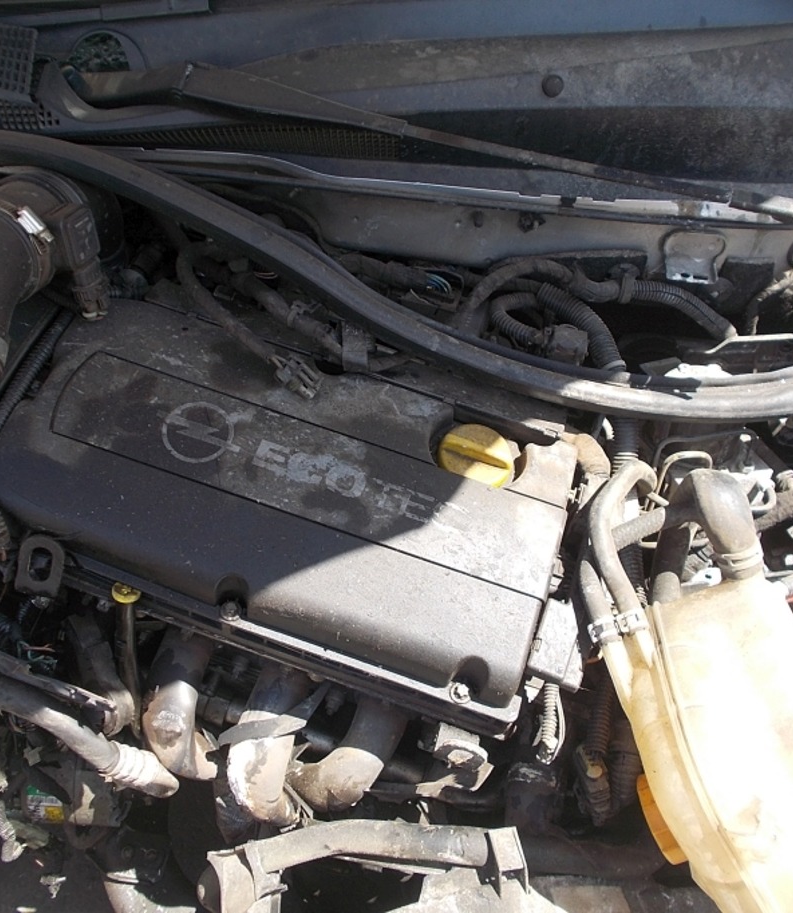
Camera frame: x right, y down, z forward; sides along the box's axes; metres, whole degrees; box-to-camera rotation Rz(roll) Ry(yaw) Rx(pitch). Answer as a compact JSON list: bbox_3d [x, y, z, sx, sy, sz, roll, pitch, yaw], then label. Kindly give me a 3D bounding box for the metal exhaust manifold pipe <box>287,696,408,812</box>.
[{"bbox_3d":[-0.039,0.241,0.745,0.090,0.085,0.075,14,55,7],"label":"metal exhaust manifold pipe"}]

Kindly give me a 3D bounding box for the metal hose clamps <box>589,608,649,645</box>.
[{"bbox_3d":[0.171,0.131,0.705,0.041,0.020,0.018,-22,64,-17],"label":"metal hose clamps"}]

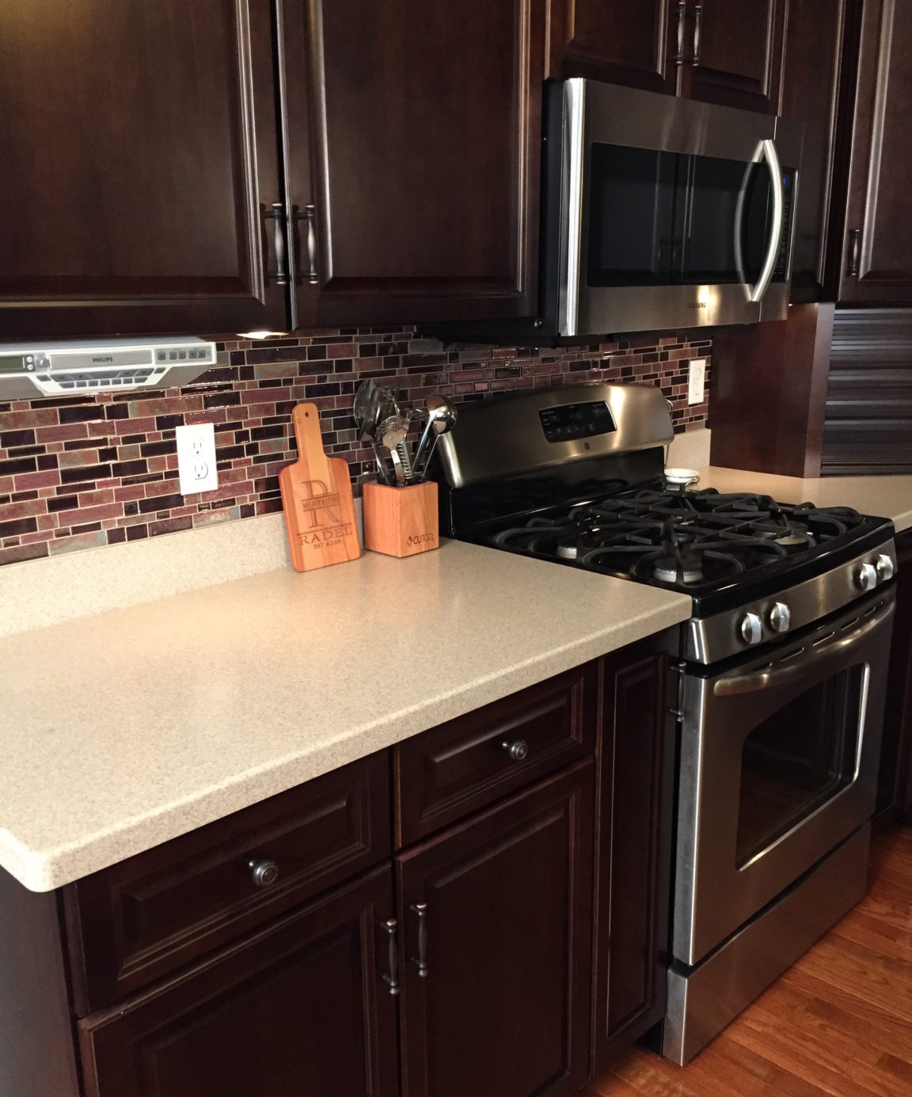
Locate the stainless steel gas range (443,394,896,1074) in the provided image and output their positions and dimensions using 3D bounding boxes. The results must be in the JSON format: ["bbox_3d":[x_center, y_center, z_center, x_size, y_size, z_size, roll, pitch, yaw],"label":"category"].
[{"bbox_3d":[0.470,0.271,2.196,0.758,1.190,0.710,-15,20,-43],"label":"stainless steel gas range"}]

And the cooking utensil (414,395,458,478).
[{"bbox_3d":[-0.067,-0.152,1.992,0.070,0.295,0.070,14,-6,44],"label":"cooking utensil"}]

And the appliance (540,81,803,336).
[{"bbox_3d":[0.345,-0.656,2.080,0.757,0.428,0.420,-15,20,-43],"label":"appliance"}]

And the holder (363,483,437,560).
[{"bbox_3d":[-0.102,-0.063,1.978,0.103,0.128,0.103,-15,20,-43],"label":"holder"}]

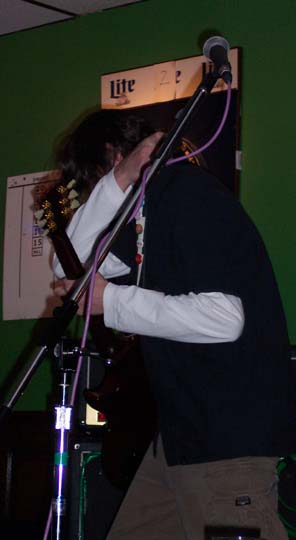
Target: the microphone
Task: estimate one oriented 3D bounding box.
[{"bbox_3d":[0.139,-0.400,2.890,0.052,0.052,0.185,0,25,-5],"label":"microphone"}]

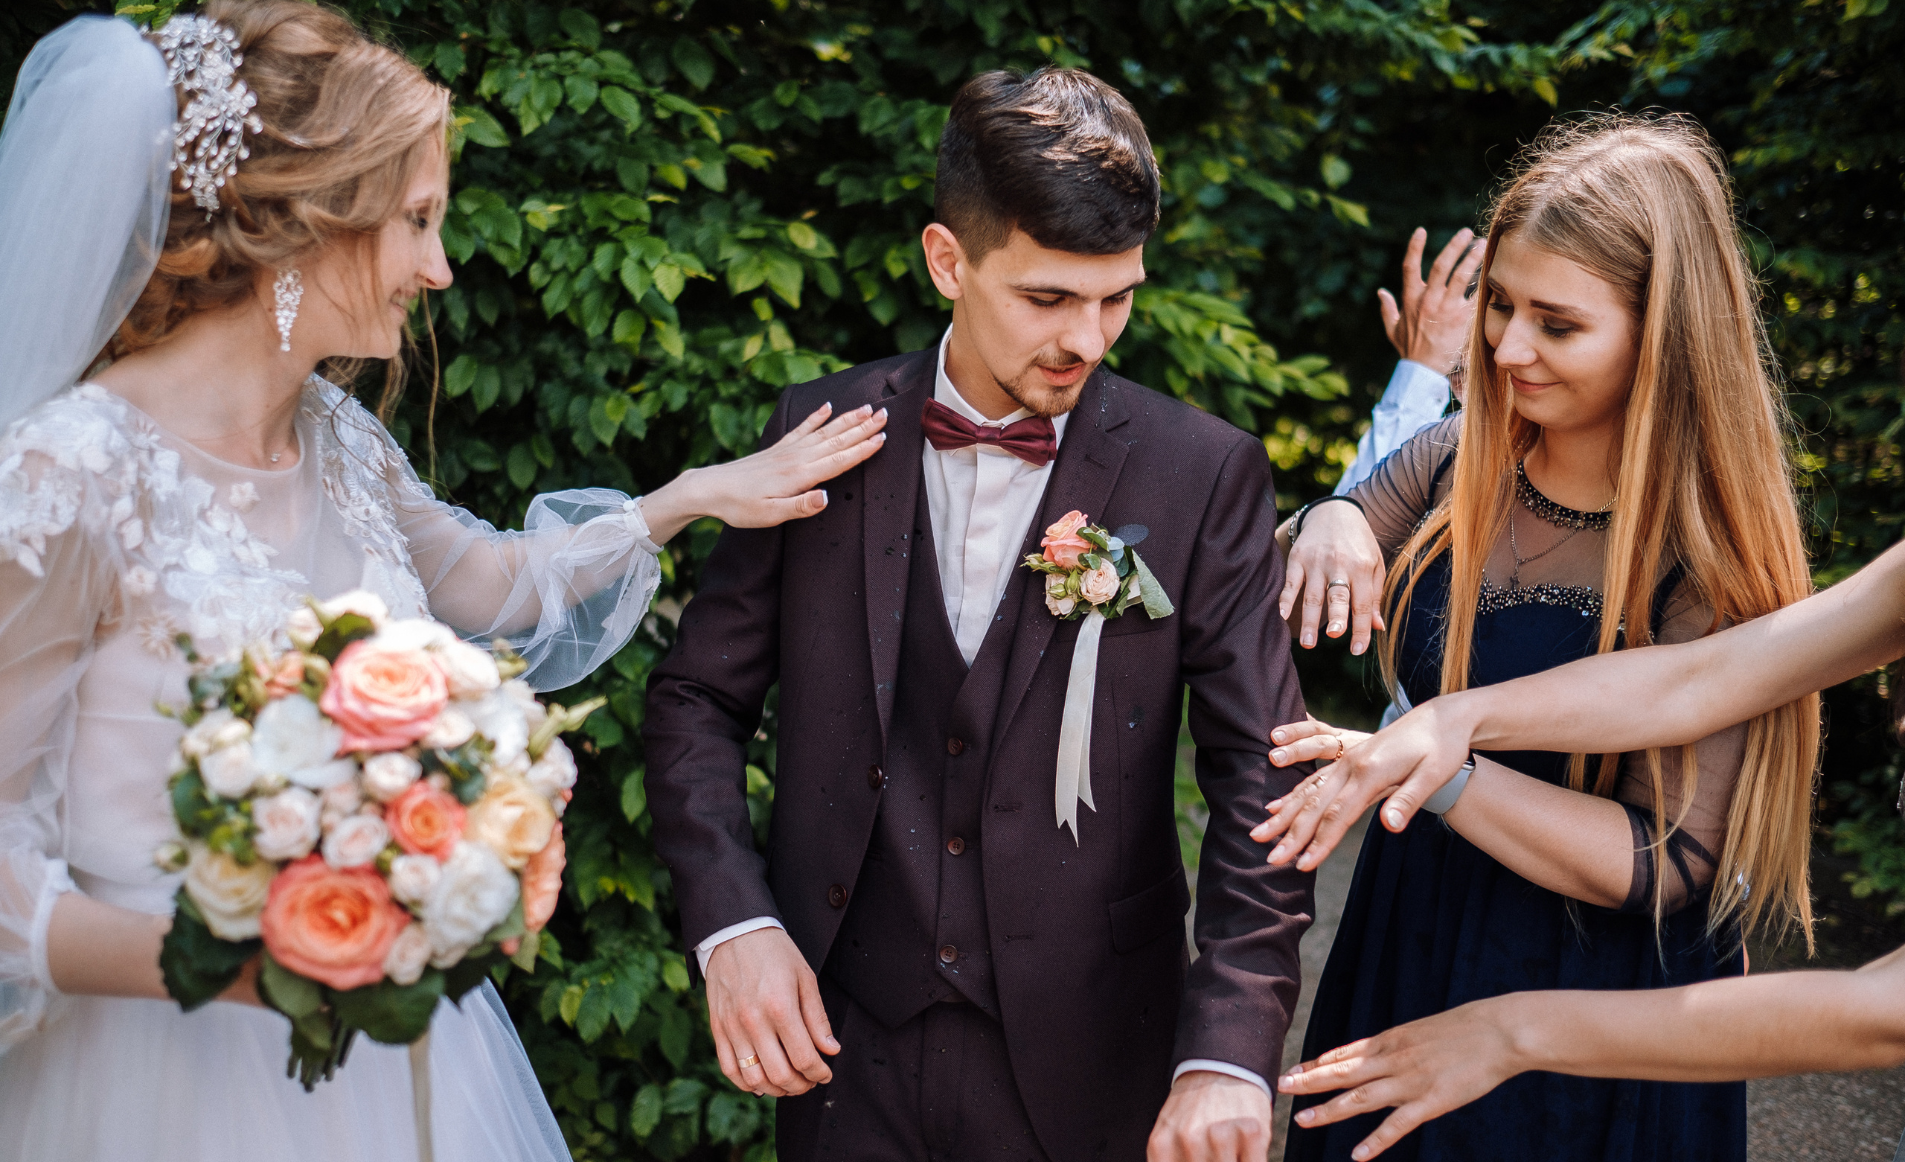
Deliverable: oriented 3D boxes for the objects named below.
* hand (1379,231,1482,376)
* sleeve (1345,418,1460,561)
[{"bbox_3d":[0.583,-0.332,2.220,0.140,0.185,0.080,11,-6,-17],"label":"hand"},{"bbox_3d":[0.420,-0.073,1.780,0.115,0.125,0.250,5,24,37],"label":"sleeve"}]

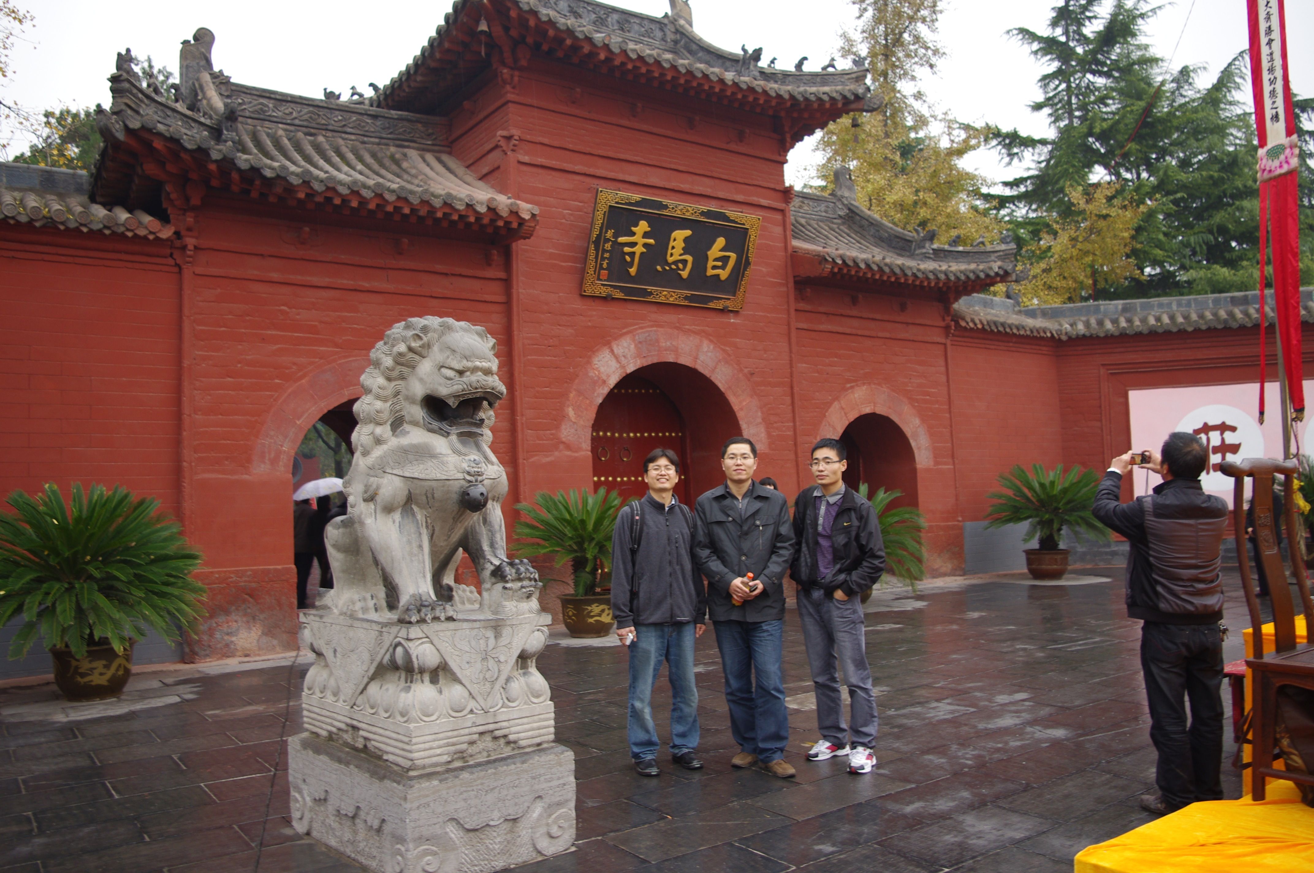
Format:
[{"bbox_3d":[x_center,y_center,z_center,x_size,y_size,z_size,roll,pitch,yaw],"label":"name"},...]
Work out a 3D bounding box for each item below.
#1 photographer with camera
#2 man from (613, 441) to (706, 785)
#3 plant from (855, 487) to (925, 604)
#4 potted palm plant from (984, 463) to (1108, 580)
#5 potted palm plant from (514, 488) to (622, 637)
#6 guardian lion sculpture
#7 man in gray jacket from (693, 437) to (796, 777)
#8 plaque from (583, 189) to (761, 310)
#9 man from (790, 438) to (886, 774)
[{"bbox_3d":[2.309,0.809,4.581,0.570,1.680,0.540,-2,-4,-3],"label":"photographer with camera"},{"bbox_3d":[0.008,0.924,5.352,0.500,1.715,0.380,-2,-4,-3],"label":"man"},{"bbox_3d":[2.553,1.384,13.109,1.750,1.620,1.750,1,-5,-34],"label":"plant"},{"bbox_3d":[5.956,1.331,15.343,1.950,1.760,1.950,1,-5,-34],"label":"potted palm plant"},{"bbox_3d":[-0.764,1.369,10.865,1.600,1.620,1.600,-2,-4,0],"label":"potted palm plant"},{"bbox_3d":[-1.044,0.133,4.392,0.640,1.310,0.960,1,-5,-41],"label":"guardian lion sculpture"},{"bbox_3d":[0.465,0.884,5.259,0.540,1.750,0.360,-2,-4,3],"label":"man in gray jacket"},{"bbox_3d":[0.219,-2.342,12.637,2.500,1.270,0.120,1,18,-34],"label":"plaque"},{"bbox_3d":[0.940,0.879,5.281,0.500,1.730,0.360,-4,-4,29],"label":"man"}]

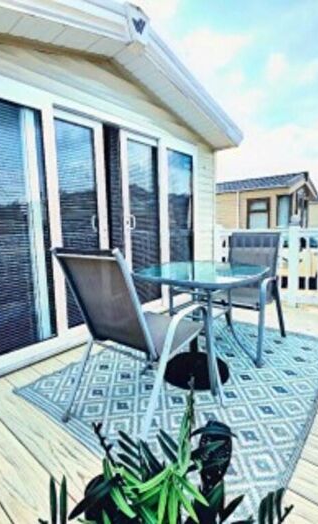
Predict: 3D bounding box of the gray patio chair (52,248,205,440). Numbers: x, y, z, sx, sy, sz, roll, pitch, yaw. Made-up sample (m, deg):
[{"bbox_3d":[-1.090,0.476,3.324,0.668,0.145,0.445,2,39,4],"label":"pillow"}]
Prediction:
[{"bbox_3d":[-0.106,0.368,1.462,0.552,0.922,0.714,3,8,38],"label":"gray patio chair"}]

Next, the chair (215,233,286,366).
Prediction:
[{"bbox_3d":[0.726,0.242,2.283,0.561,0.931,0.719,3,8,39],"label":"chair"}]

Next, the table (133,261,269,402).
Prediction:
[{"bbox_3d":[0.273,0.413,1.834,0.808,0.724,0.808,4,8,41],"label":"table"}]

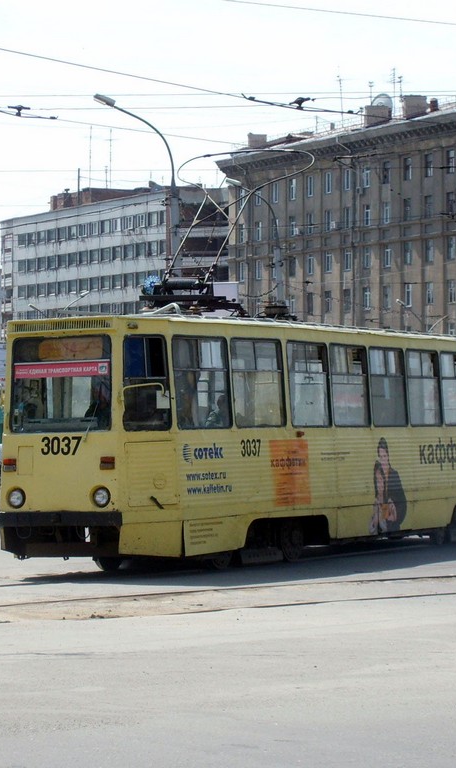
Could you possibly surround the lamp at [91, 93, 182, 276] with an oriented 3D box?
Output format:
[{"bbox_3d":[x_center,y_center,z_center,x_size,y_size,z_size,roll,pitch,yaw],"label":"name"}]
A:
[{"bbox_3d":[-2.368,-2.221,62.000,2.300,10.643,0.380,0,-1,3],"label":"lamp"}]

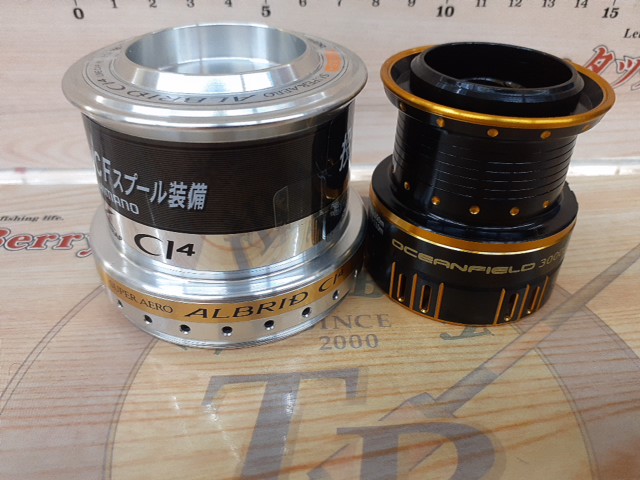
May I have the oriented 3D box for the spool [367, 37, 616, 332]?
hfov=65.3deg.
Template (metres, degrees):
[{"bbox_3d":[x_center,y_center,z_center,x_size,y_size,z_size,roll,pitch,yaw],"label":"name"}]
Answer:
[{"bbox_3d":[0.037,-0.017,0.122,0.052,0.053,0.052,-1,38,-2],"label":"spool"}]

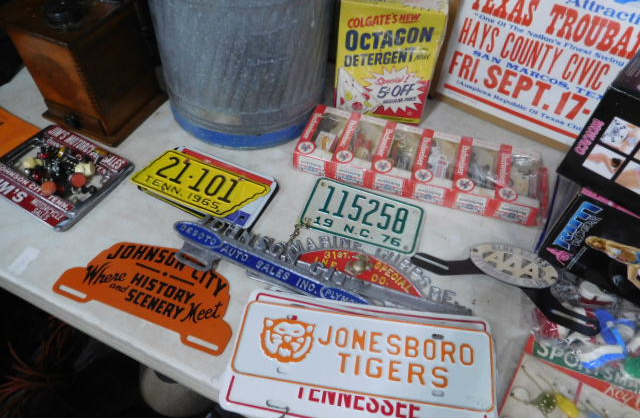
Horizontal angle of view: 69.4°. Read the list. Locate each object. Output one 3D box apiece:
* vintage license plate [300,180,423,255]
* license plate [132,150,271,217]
[{"bbox_3d":[0.066,0.009,0.701,0.176,0.006,0.102,15,53,11],"label":"vintage license plate"},{"bbox_3d":[-0.185,-0.038,0.725,0.208,0.007,0.087,21,54,14],"label":"license plate"}]

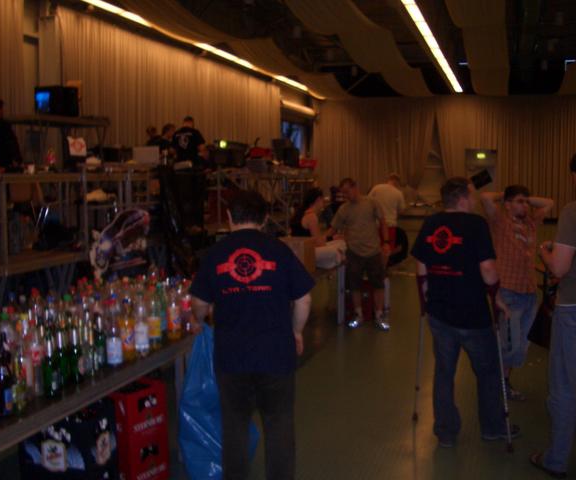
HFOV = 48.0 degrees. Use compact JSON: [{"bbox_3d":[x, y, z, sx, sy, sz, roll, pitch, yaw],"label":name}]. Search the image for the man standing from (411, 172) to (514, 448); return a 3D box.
[{"bbox_3d":[1.147,0.447,4.168,0.420,1.720,0.560,-5,7,-44],"label":"man standing"}]

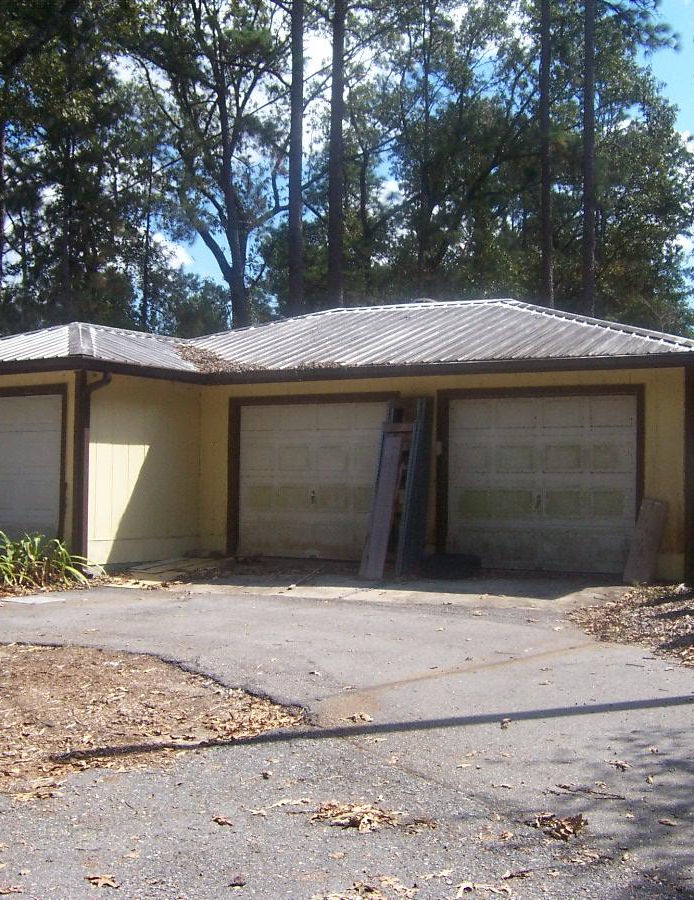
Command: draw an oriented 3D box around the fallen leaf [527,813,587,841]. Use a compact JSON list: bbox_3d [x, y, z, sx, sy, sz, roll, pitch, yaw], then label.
[{"bbox_3d":[0.853,1.528,4.633,0.230,0.055,0.180,0,-2,30],"label":"fallen leaf"}]

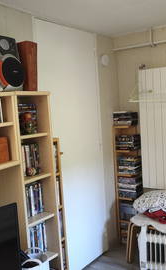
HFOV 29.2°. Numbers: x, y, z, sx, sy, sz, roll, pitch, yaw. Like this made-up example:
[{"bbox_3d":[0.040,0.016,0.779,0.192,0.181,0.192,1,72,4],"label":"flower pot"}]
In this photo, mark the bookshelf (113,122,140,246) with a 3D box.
[{"bbox_3d":[0.466,0.517,3.255,0.205,1.240,0.165,0,7,36],"label":"bookshelf"}]

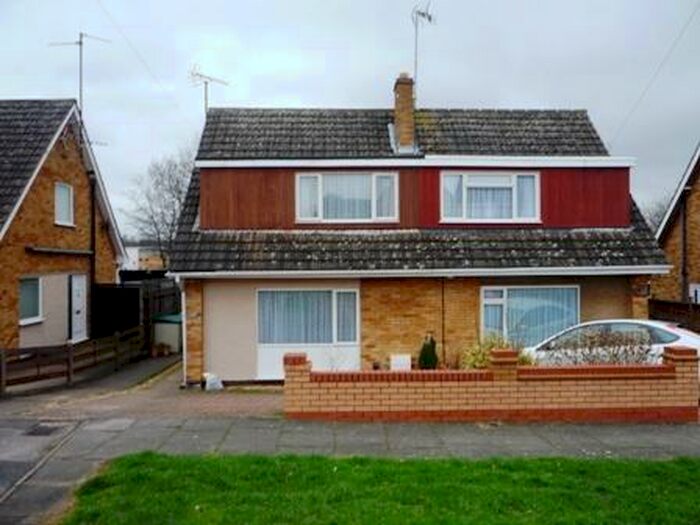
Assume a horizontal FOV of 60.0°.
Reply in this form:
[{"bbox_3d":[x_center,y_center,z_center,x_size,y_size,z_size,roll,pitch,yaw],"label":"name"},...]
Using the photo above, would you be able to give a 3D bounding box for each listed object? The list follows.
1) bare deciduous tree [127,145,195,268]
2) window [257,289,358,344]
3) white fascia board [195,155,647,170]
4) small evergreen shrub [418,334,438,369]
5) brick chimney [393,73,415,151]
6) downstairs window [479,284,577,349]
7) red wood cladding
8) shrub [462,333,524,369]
[{"bbox_3d":[-8.867,-1.386,29.000,4.800,8.600,4.800,-1,0,-2],"label":"bare deciduous tree"},{"bbox_3d":[-0.937,1.191,13.379,2.270,1.240,0.100,-1,0,-2],"label":"window"},{"bbox_3d":[1.557,-2.273,13.788,10.050,0.240,0.080,-1,0,-2],"label":"white fascia board"},{"bbox_3d":[1.566,1.915,12.100,0.400,1.000,0.400,-1,0,-2],"label":"small evergreen shrub"},{"bbox_3d":[1.464,-4.030,16.300,0.420,2.050,0.900,-1,0,-2],"label":"brick chimney"},{"bbox_3d":[4.045,1.244,13.597,2.180,1.370,0.100,-1,0,-2],"label":"downstairs window"},{"bbox_3d":[1.562,-1.470,13.938,9.900,1.430,0.100,-1,0,-2],"label":"red wood cladding"},{"bbox_3d":[2.197,1.575,9.100,1.100,1.150,0.900,-1,0,-2],"label":"shrub"}]

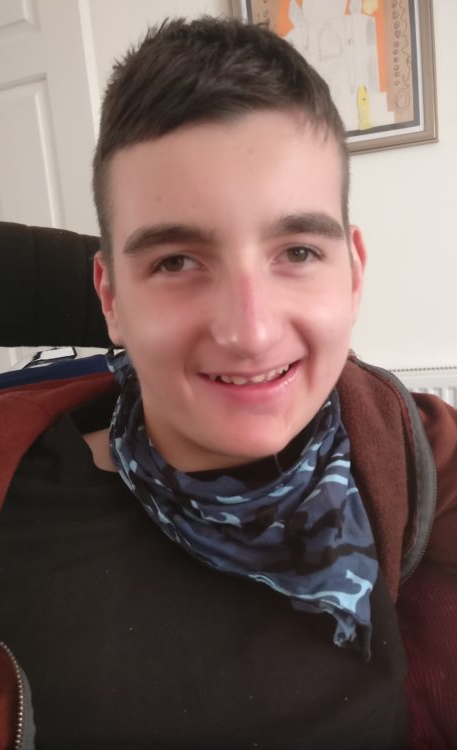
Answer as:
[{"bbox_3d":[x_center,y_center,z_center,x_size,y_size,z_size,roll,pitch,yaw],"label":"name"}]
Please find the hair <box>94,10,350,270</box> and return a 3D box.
[{"bbox_3d":[-0.007,-0.133,0.418,0.168,0.180,0.190,-6,7,-3],"label":"hair"}]

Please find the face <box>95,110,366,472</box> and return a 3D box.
[{"bbox_3d":[0.004,-0.048,0.354,0.174,0.200,0.135,-6,6,-4],"label":"face"}]

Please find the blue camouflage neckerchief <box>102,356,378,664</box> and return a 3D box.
[{"bbox_3d":[0.006,0.078,0.440,0.185,0.200,0.155,-6,9,-4],"label":"blue camouflage neckerchief"}]

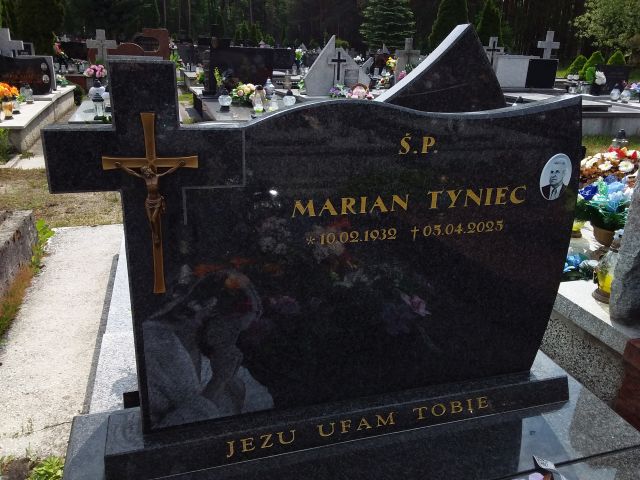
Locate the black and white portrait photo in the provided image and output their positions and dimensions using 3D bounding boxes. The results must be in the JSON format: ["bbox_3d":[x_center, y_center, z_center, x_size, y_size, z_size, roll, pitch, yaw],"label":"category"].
[{"bbox_3d":[0.586,-0.155,1.285,0.090,0.120,0.010,-4,19,-16],"label":"black and white portrait photo"}]

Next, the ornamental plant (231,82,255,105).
[{"bbox_3d":[-0.944,-1.790,6.300,0.251,0.220,0.251,-4,22,-16],"label":"ornamental plant"}]

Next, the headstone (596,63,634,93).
[{"bbox_3d":[5.287,-2.889,9.300,0.557,0.550,0.130,-4,22,-16],"label":"headstone"}]

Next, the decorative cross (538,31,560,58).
[{"bbox_3d":[4.316,-3.691,9.800,0.460,0.500,0.110,-4,22,-16],"label":"decorative cross"}]

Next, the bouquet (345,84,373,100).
[{"bbox_3d":[0.610,-2.275,8.000,0.450,0.250,0.280,-4,22,-16],"label":"bouquet"}]

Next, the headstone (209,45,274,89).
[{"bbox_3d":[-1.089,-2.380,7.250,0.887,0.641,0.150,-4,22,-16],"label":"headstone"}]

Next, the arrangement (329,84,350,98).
[{"bbox_3d":[0.289,-2.319,8.100,0.290,0.220,0.240,-4,22,-16],"label":"arrangement"}]

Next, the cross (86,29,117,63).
[{"bbox_3d":[-3.011,-2.672,7.150,0.380,0.500,0.100,-4,22,-16],"label":"cross"}]

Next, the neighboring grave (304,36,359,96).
[{"bbox_3d":[0.174,-2.497,7.500,0.751,0.814,0.200,-4,22,-16],"label":"neighboring grave"}]

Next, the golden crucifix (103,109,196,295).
[{"bbox_3d":[-0.316,-0.055,0.992,0.172,0.364,0.045,-4,19,-16],"label":"golden crucifix"}]

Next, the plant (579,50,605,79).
[{"bbox_3d":[10.527,-6.722,20.000,1.000,1.100,1.000,-4,22,-16],"label":"plant"}]

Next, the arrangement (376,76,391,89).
[{"bbox_3d":[1.165,-2.890,9.500,0.230,0.210,0.200,-4,22,-16],"label":"arrangement"}]

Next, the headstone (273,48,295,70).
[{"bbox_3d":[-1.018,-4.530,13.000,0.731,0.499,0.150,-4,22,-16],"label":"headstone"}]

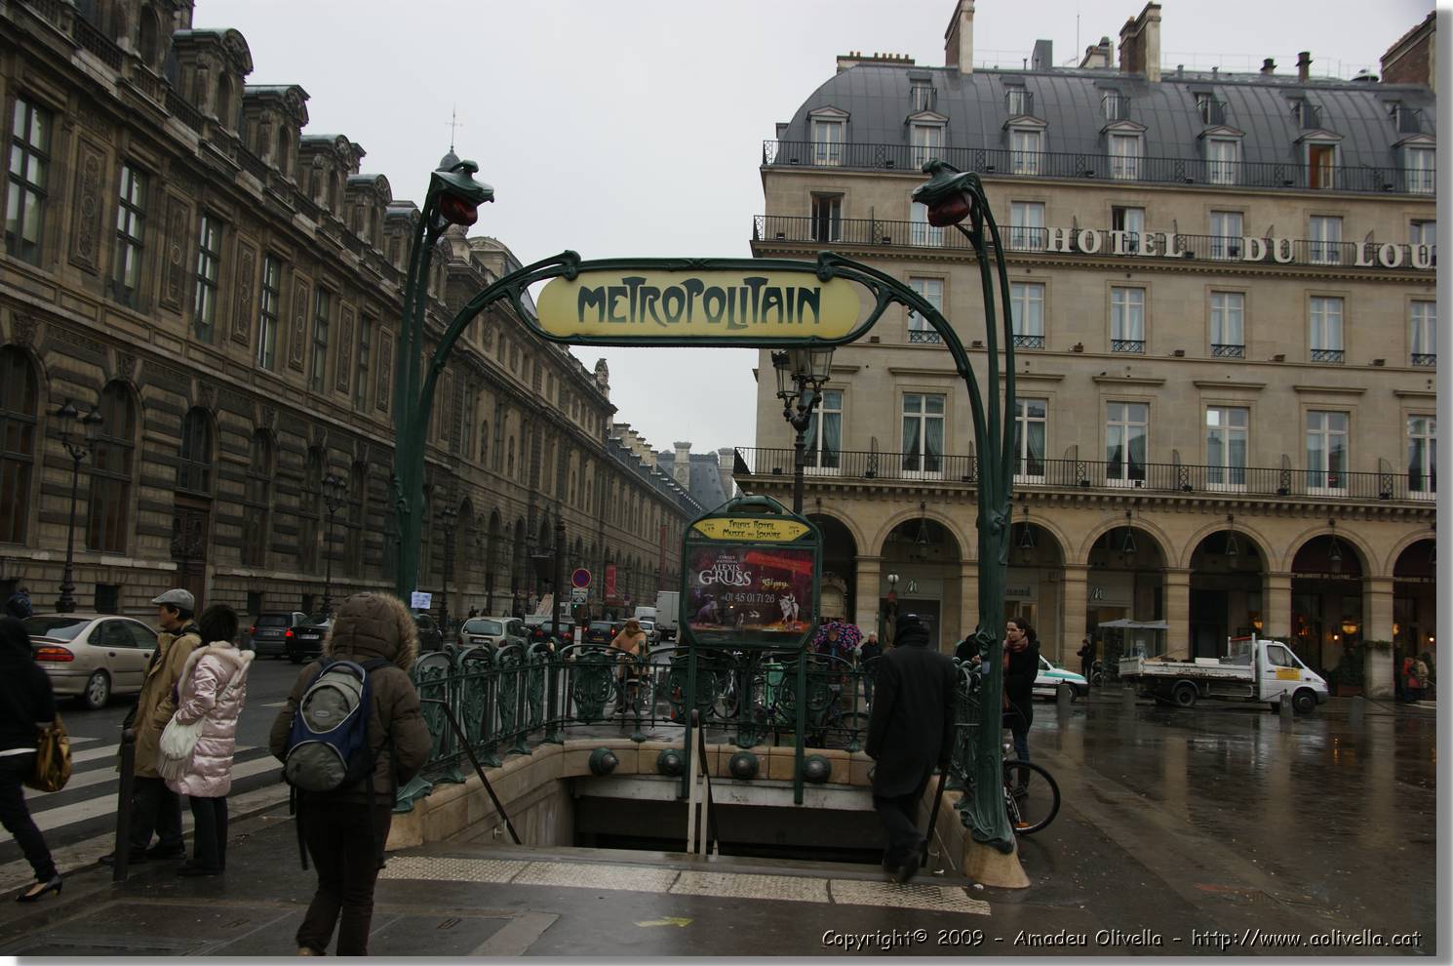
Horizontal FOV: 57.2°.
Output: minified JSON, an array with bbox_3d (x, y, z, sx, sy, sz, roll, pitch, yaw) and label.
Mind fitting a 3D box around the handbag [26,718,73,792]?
[{"bbox_3d":[-3.730,1.502,7.350,0.290,0.400,0.170,5,-6,-25],"label":"handbag"}]

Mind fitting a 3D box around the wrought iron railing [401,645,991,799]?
[{"bbox_3d":[-0.092,1.963,11.311,4.000,1.020,4.900,2,-6,5],"label":"wrought iron railing"}]

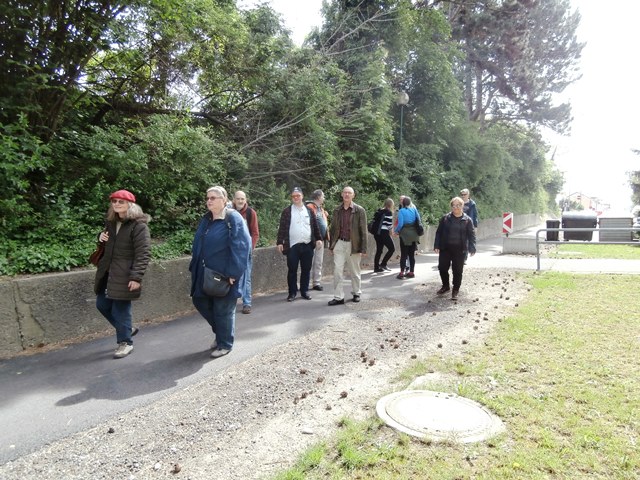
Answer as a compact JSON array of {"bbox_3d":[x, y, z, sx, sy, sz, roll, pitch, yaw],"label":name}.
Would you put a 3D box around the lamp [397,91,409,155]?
[{"bbox_3d":[2.948,-3.037,15.814,0.450,4.500,0.450,3,5,31],"label":"lamp"}]

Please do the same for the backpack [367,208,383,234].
[{"bbox_3d":[1.231,-0.396,9.750,0.250,0.510,0.310,7,1,-29],"label":"backpack"}]

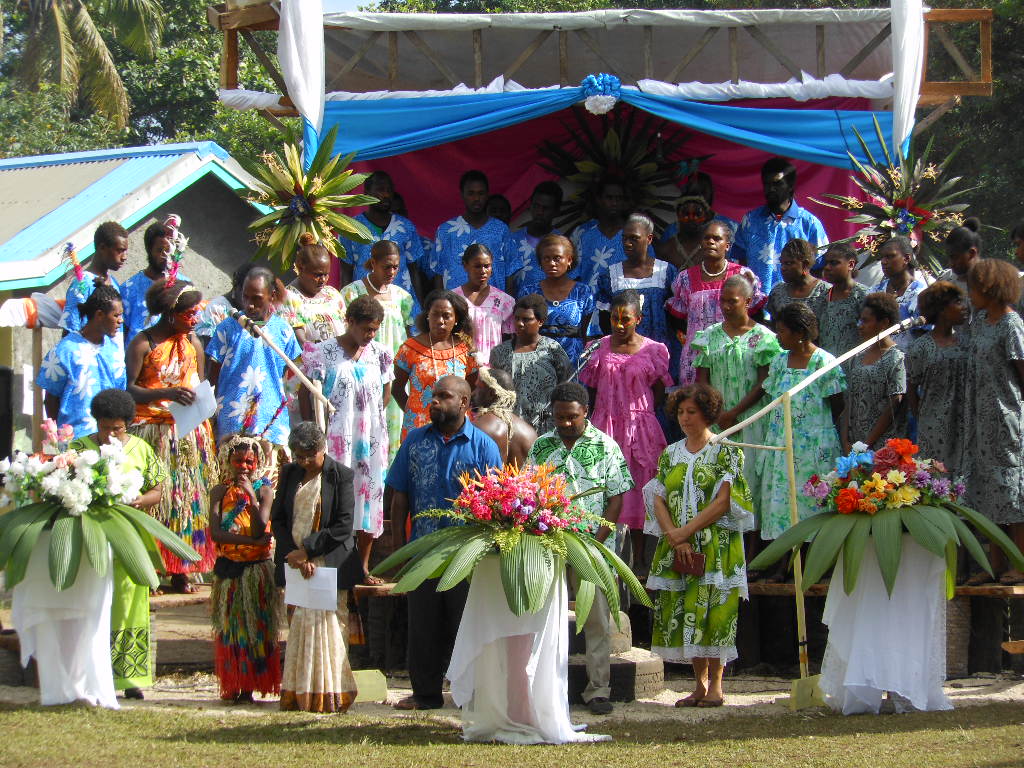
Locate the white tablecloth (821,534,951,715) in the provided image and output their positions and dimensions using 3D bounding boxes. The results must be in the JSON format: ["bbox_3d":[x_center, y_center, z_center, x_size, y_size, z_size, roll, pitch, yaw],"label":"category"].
[{"bbox_3d":[1.889,1.207,21.100,0.650,0.930,0.580,0,0,0],"label":"white tablecloth"}]

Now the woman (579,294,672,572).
[{"bbox_3d":[0.612,0.270,22.500,0.500,1.560,0.320,0,0,7],"label":"woman"}]

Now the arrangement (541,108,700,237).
[{"bbox_3d":[0.651,-1.318,26.000,1.060,0.920,0.300,0,0,0],"label":"arrangement"}]

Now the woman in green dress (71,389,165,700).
[{"bbox_3d":[-2.024,0.818,21.400,0.480,1.580,0.360,0,0,-10],"label":"woman in green dress"}]

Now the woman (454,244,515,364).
[{"bbox_3d":[-0.162,-0.013,23.700,0.470,1.560,0.320,0,0,-9],"label":"woman"}]

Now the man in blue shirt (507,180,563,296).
[{"bbox_3d":[0.158,-0.380,24.900,0.490,1.670,0.330,0,0,11],"label":"man in blue shirt"}]

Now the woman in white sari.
[{"bbox_3d":[-1.009,0.932,21.300,0.440,1.490,0.360,0,0,10],"label":"woman in white sari"}]

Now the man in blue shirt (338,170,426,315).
[{"bbox_3d":[-0.761,-0.404,24.500,0.500,1.700,0.330,0,0,-3],"label":"man in blue shirt"}]

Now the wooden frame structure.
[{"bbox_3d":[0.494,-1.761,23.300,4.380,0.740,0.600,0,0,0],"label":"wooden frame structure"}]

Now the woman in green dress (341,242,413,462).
[{"bbox_3d":[-0.764,-0.025,23.700,0.500,1.580,0.340,0,0,-17],"label":"woman in green dress"}]

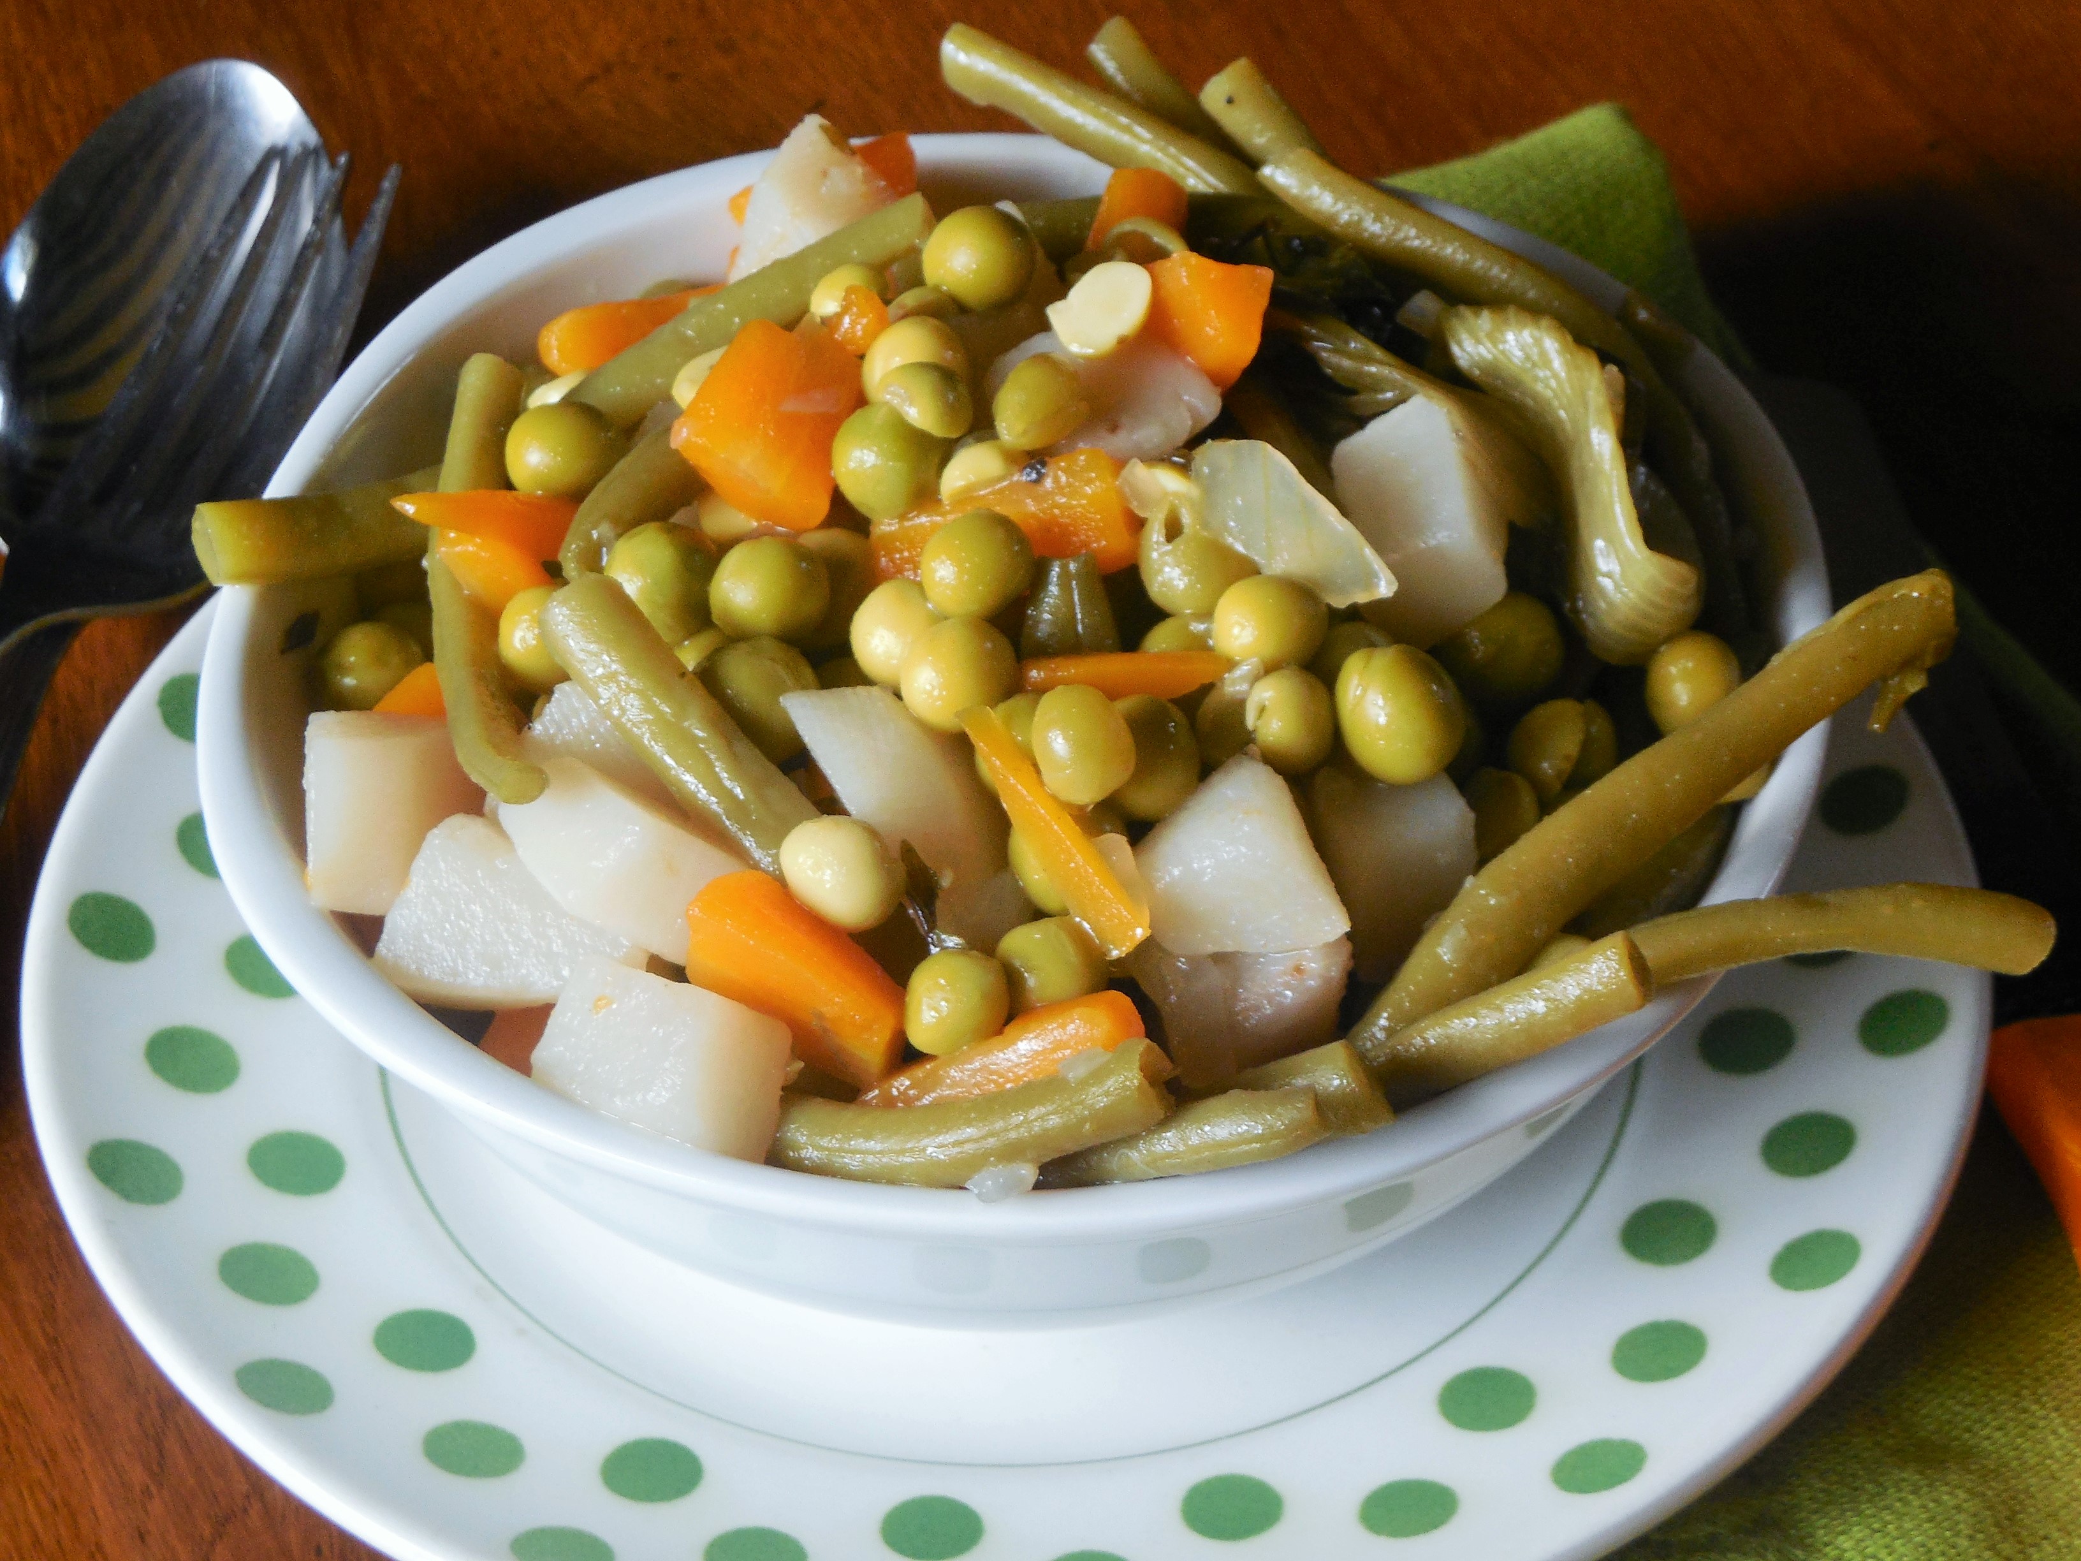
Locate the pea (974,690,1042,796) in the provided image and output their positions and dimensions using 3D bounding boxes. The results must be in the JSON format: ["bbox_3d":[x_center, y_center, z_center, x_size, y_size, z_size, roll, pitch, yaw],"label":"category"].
[{"bbox_3d":[-0.001,-0.003,0.487,0.009,0.009,0.009,0,43,0],"label":"pea"}]

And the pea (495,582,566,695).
[{"bbox_3d":[-0.041,-0.012,0.476,0.009,0.009,0.009,-1,43,0],"label":"pea"}]

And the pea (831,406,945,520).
[{"bbox_3d":[-0.013,-0.028,0.500,0.010,0.011,0.010,0,43,0],"label":"pea"}]

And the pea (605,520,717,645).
[{"bbox_3d":[-0.034,-0.018,0.503,0.010,0.011,0.010,0,43,0],"label":"pea"}]

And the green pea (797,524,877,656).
[{"bbox_3d":[-0.020,-0.017,0.502,0.010,0.011,0.010,0,43,0],"label":"green pea"}]

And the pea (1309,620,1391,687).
[{"bbox_3d":[0.025,-0.009,0.467,0.008,0.008,0.008,-1,43,0],"label":"pea"}]

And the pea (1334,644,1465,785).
[{"bbox_3d":[0.031,-0.006,0.483,0.011,0.012,0.011,0,43,0],"label":"pea"}]

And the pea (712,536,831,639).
[{"bbox_3d":[-0.022,-0.016,0.470,0.010,0.009,0.009,-1,43,0],"label":"pea"}]

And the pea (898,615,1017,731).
[{"bbox_3d":[-0.007,-0.008,0.449,0.009,0.009,0.009,-1,43,0],"label":"pea"}]

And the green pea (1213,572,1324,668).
[{"bbox_3d":[0.019,-0.013,0.460,0.009,0.008,0.009,-1,43,0],"label":"green pea"}]

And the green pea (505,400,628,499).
[{"bbox_3d":[-0.042,-0.029,0.493,0.010,0.009,0.010,-1,43,0],"label":"green pea"}]

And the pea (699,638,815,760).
[{"bbox_3d":[-0.025,-0.007,0.495,0.011,0.011,0.011,0,43,0],"label":"pea"}]

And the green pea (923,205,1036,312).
[{"bbox_3d":[-0.006,-0.048,0.517,0.010,0.010,0.010,0,43,0],"label":"green pea"}]

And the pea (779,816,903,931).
[{"bbox_3d":[-0.016,0.007,0.443,0.010,0.009,0.009,-1,43,0],"label":"pea"}]

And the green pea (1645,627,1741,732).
[{"bbox_3d":[0.058,-0.009,0.504,0.009,0.010,0.009,0,43,0],"label":"green pea"}]

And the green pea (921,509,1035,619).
[{"bbox_3d":[-0.005,-0.018,0.459,0.009,0.009,0.009,-1,43,0],"label":"green pea"}]

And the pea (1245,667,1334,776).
[{"bbox_3d":[0.020,-0.005,0.457,0.007,0.009,0.008,-1,43,0],"label":"pea"}]

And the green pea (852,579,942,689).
[{"bbox_3d":[-0.012,-0.013,0.489,0.010,0.010,0.010,0,43,0],"label":"green pea"}]

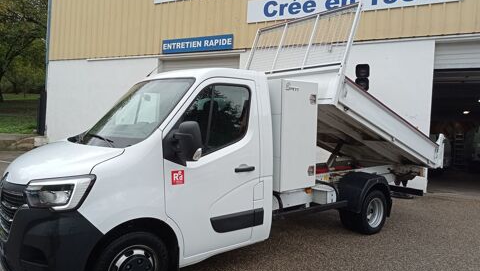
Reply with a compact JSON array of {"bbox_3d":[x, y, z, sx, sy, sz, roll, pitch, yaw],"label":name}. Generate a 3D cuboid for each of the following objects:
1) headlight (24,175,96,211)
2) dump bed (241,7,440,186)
[{"bbox_3d":[-1.458,0.462,3.143,0.450,0.280,0.380,-1,2,-39],"label":"headlight"},{"bbox_3d":[1.867,-0.585,6.784,3.040,1.570,2.100,24,-13,-37],"label":"dump bed"}]

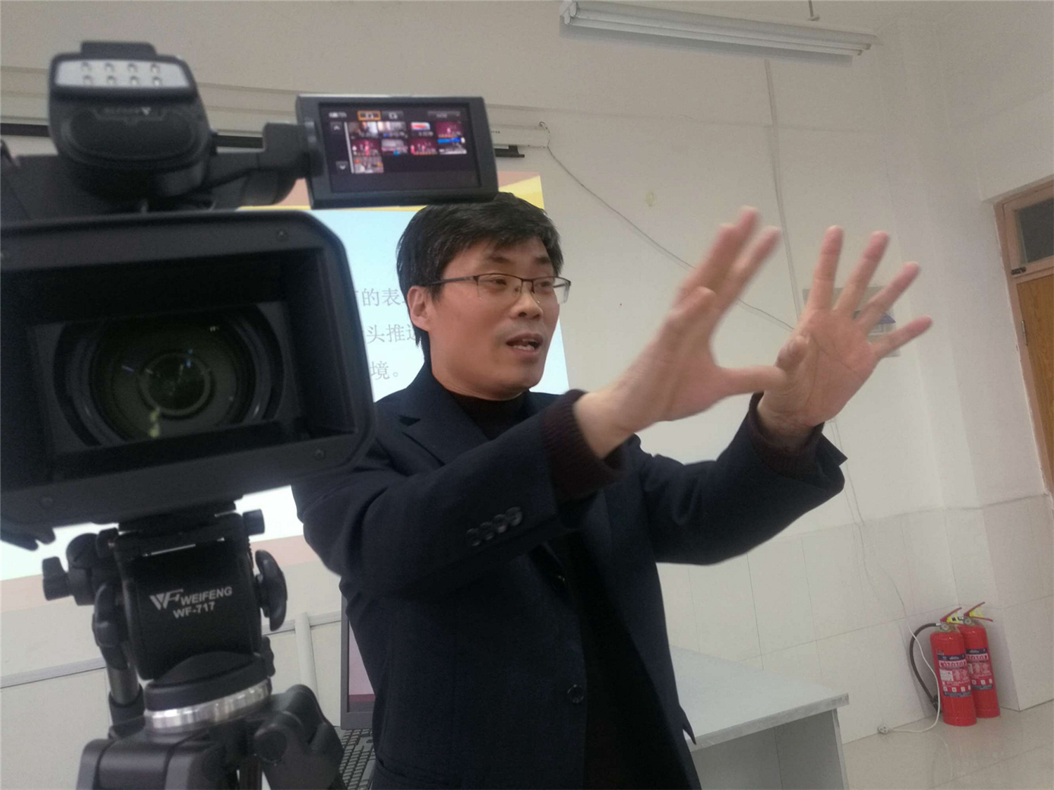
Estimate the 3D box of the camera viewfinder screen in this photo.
[{"bbox_3d":[-0.063,-0.123,0.412,0.078,0.044,0.012,-8,1,-22],"label":"camera viewfinder screen"}]

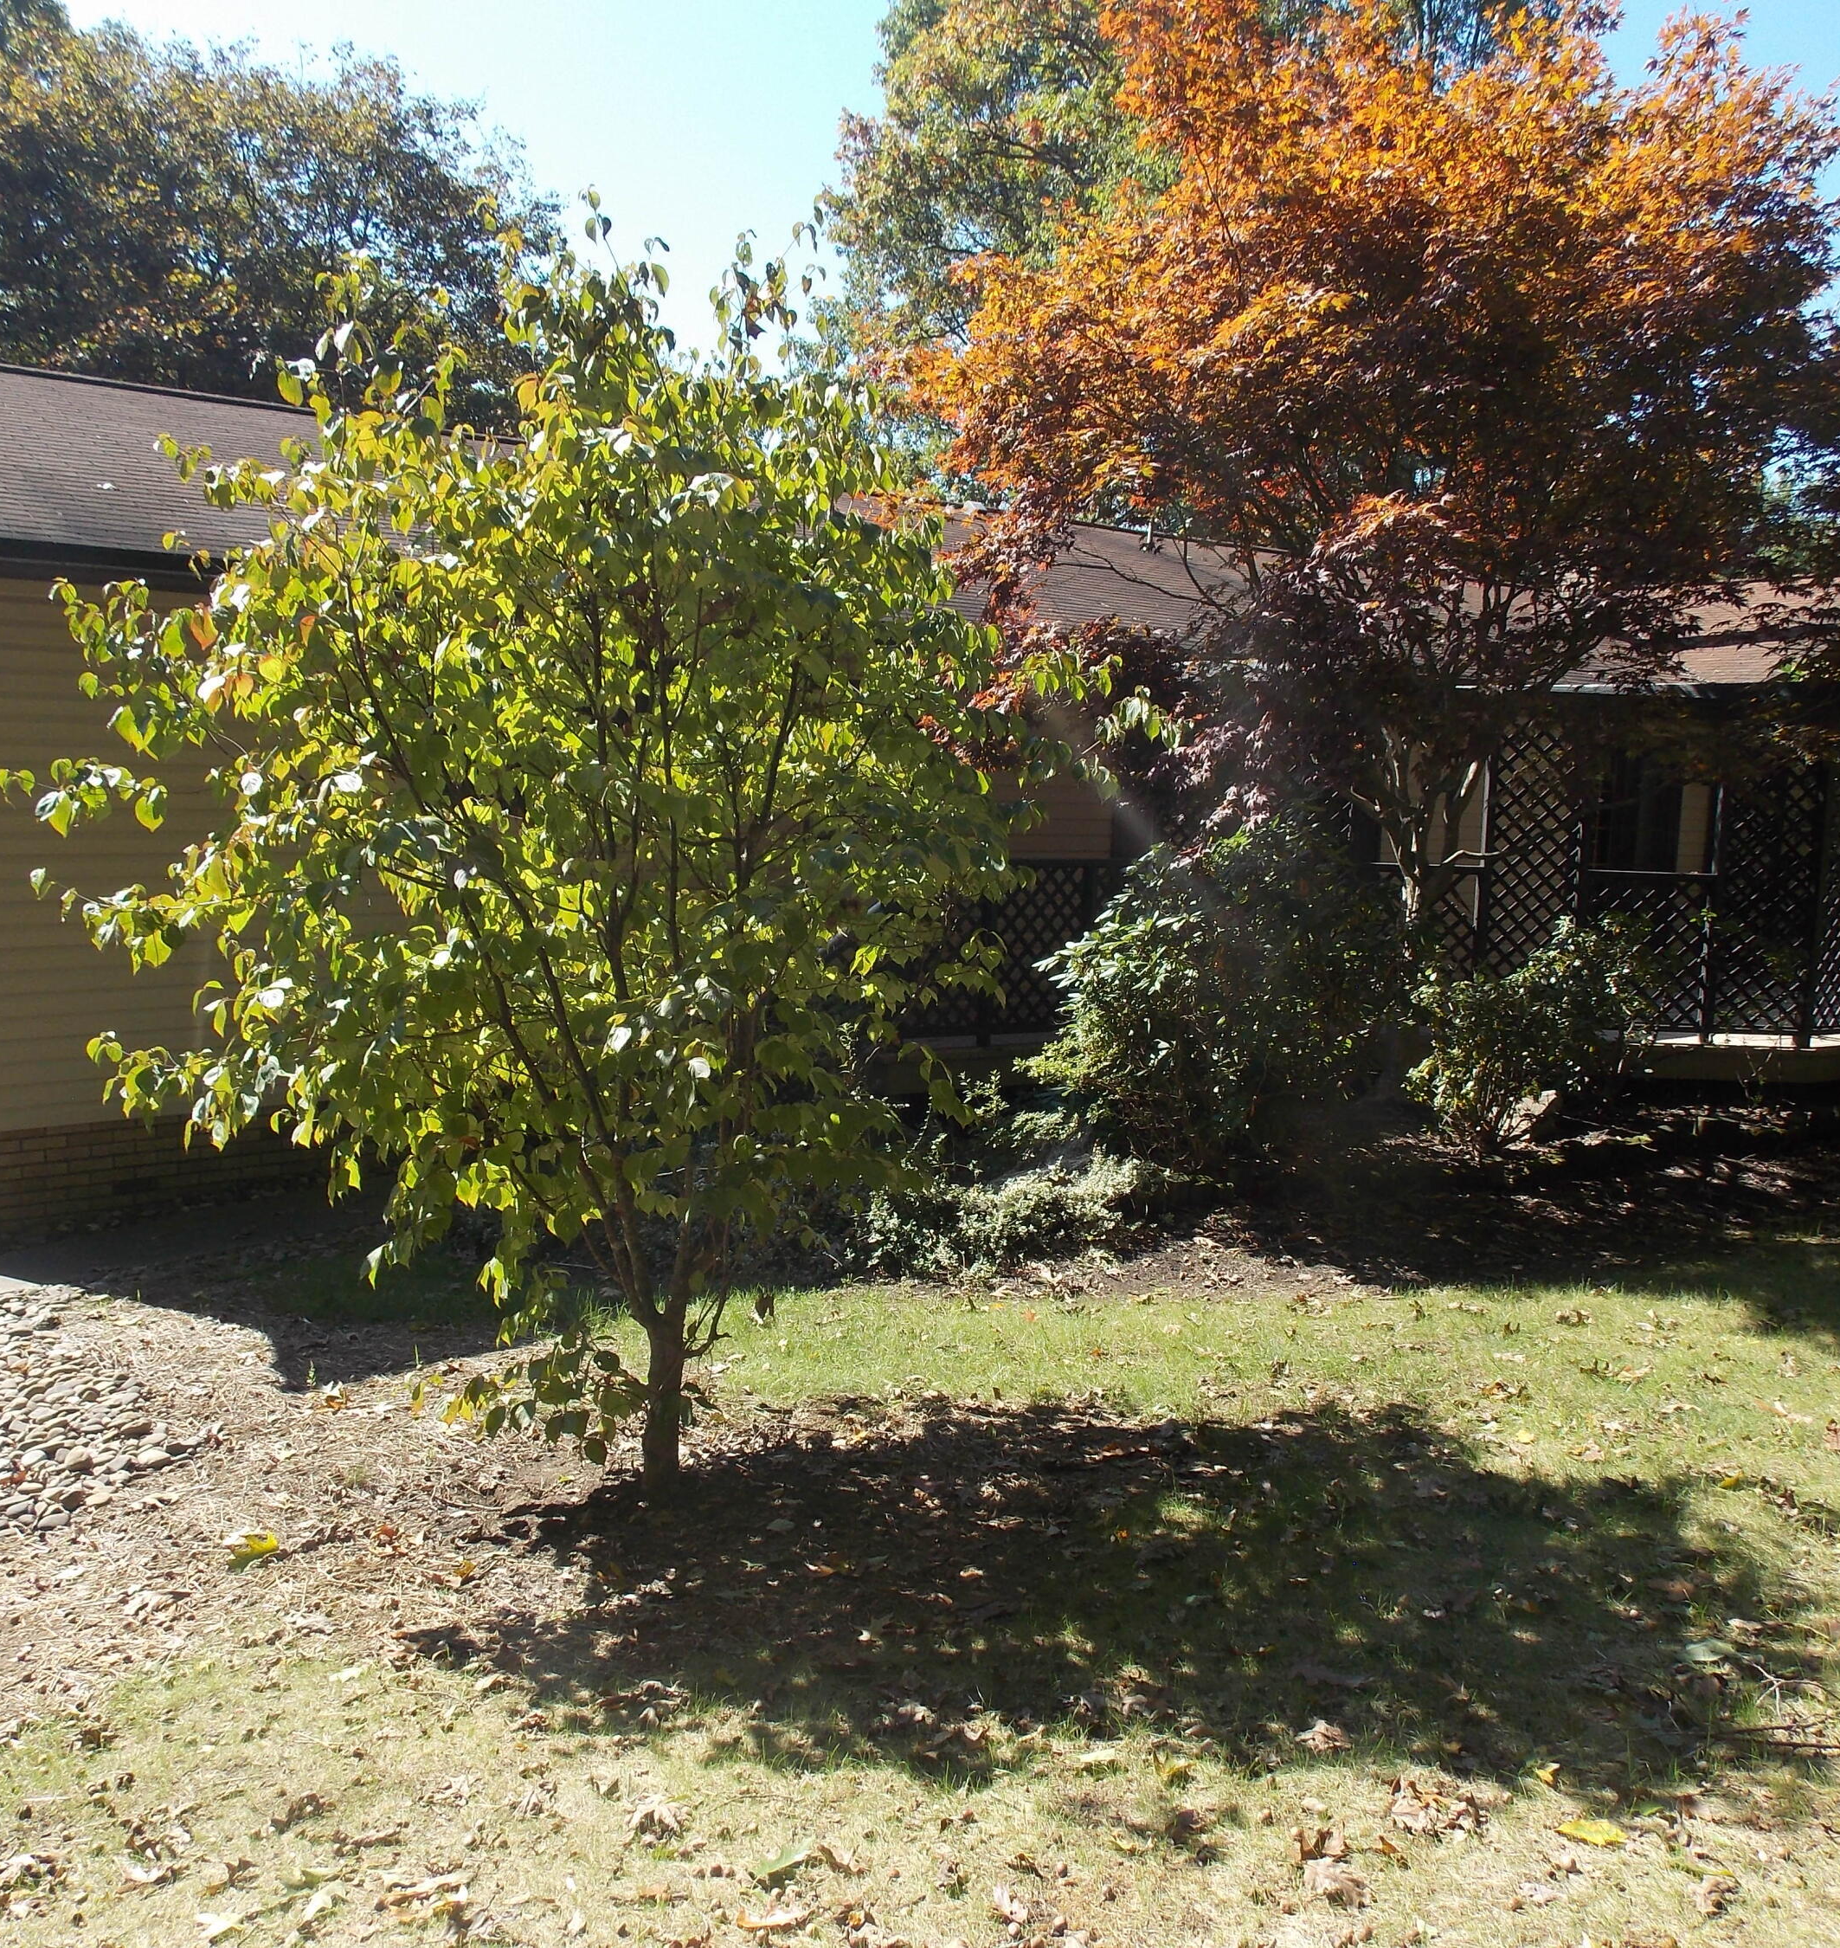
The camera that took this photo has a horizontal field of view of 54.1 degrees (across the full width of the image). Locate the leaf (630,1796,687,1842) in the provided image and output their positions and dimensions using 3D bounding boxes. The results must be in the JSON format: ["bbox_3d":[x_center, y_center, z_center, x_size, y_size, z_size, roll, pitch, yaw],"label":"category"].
[{"bbox_3d":[-0.439,1.425,3.029,0.095,0.040,0.085,-3,3,-10],"label":"leaf"}]

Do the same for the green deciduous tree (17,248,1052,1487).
[{"bbox_3d":[-0.998,-0.232,4.627,2.650,3.200,2.500,0,7,-12],"label":"green deciduous tree"}]

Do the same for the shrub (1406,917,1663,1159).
[{"bbox_3d":[3.368,0.350,9.850,1.330,1.320,1.200,4,7,19],"label":"shrub"}]

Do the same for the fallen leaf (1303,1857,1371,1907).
[{"bbox_3d":[0.640,1.395,2.766,0.100,0.040,0.085,-2,3,12],"label":"fallen leaf"}]

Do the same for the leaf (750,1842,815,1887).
[{"bbox_3d":[-0.223,1.428,2.891,0.105,0.030,0.080,-3,3,-6],"label":"leaf"}]

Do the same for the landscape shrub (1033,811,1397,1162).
[{"bbox_3d":[1.599,0.115,9.750,2.000,1.870,1.750,3,7,9],"label":"landscape shrub"}]

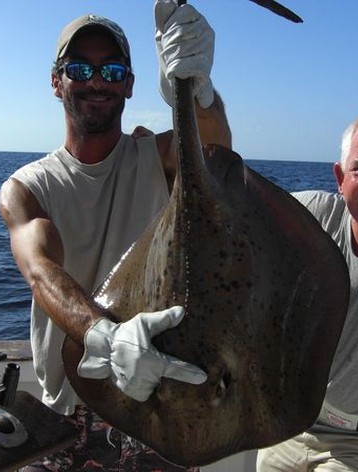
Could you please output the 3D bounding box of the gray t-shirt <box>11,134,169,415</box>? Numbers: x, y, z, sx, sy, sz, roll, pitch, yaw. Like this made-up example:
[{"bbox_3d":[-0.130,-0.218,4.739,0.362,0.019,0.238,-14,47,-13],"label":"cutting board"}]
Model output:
[{"bbox_3d":[-0.196,0.090,1.620,0.410,0.640,0.270,1,6,-8],"label":"gray t-shirt"}]

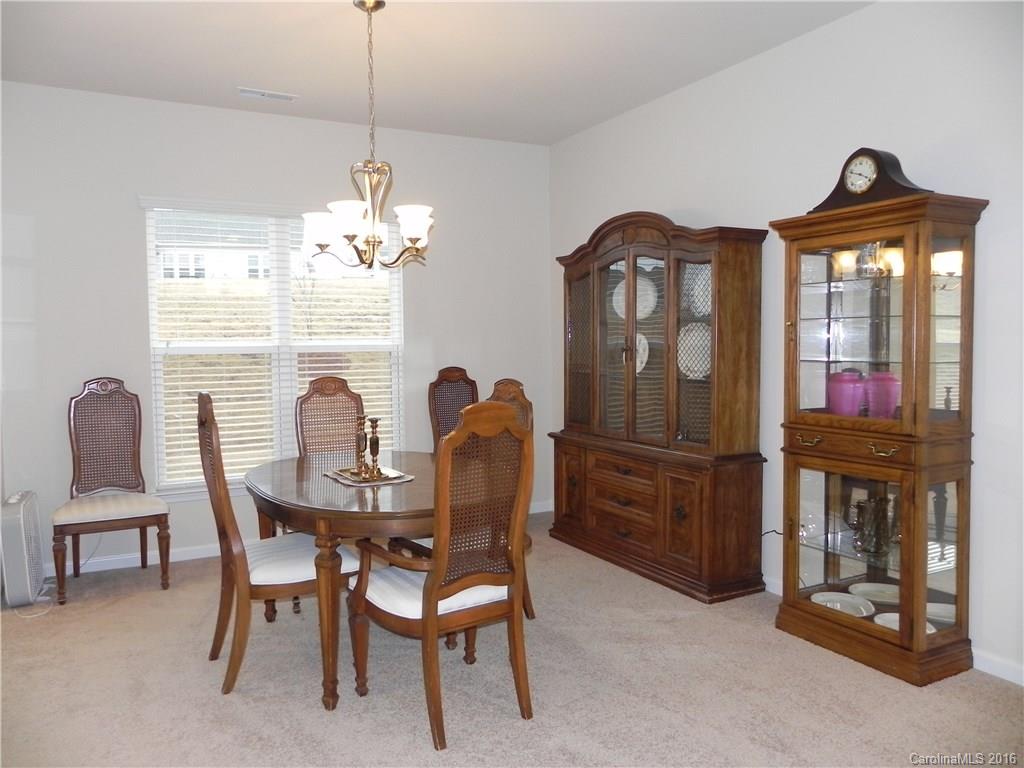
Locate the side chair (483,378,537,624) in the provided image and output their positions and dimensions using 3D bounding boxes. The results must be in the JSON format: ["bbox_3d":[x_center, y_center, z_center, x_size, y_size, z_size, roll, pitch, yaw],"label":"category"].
[{"bbox_3d":[-0.223,0.552,3.634,0.570,1.139,0.543,-3,4,-38],"label":"side chair"}]

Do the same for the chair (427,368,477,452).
[{"bbox_3d":[-0.294,0.459,5.281,0.556,1.139,0.570,-3,4,-28],"label":"chair"}]

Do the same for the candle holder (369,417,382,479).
[{"bbox_3d":[-0.595,0.274,3.329,0.061,0.252,0.061,-3,4,-28],"label":"candle holder"}]

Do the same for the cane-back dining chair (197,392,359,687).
[{"bbox_3d":[-0.960,0.589,3.182,0.570,1.141,0.543,-3,4,-27],"label":"cane-back dining chair"}]

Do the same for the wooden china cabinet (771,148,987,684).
[{"bbox_3d":[1.478,0.100,3.196,0.384,2.041,0.716,-3,4,-28],"label":"wooden china cabinet"}]

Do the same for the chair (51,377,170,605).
[{"bbox_3d":[-2.227,0.544,4.277,0.543,1.142,0.570,-3,4,-28],"label":"chair"}]

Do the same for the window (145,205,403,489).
[{"bbox_3d":[-1.462,-0.232,4.968,1.610,1.676,0.060,-3,4,-28],"label":"window"}]

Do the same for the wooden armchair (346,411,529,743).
[{"bbox_3d":[-0.248,0.604,2.808,0.576,1.131,0.596,-3,4,-32],"label":"wooden armchair"}]

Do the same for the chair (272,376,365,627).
[{"bbox_3d":[-0.920,0.538,4.062,0.543,1.139,0.570,-2,3,-20],"label":"chair"}]

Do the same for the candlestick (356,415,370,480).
[{"bbox_3d":[-0.661,0.271,3.397,0.061,0.252,0.061,-3,4,-28],"label":"candlestick"}]

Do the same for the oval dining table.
[{"bbox_3d":[-0.604,0.772,3.424,1.067,0.737,1.570,-3,4,-28],"label":"oval dining table"}]

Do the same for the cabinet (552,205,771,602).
[{"bbox_3d":[0.764,0.047,4.548,0.398,2.014,1.583,-3,4,-28],"label":"cabinet"}]

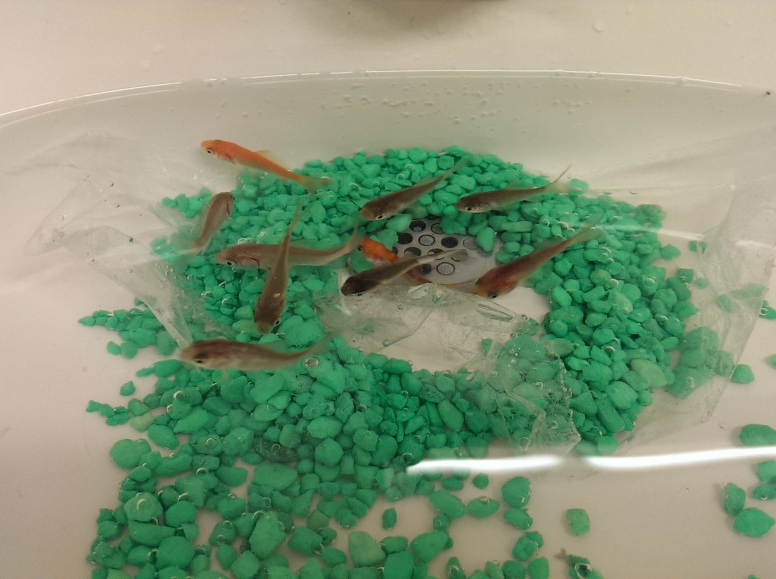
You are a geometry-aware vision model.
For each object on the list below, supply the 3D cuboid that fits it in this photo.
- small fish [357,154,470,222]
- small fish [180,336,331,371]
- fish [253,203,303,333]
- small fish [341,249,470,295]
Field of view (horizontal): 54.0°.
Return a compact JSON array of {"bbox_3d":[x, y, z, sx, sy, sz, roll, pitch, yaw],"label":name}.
[{"bbox_3d":[0.014,-0.050,0.373,0.059,0.016,0.013,-29,58,-14],"label":"small fish"},{"bbox_3d":[-0.053,0.026,0.308,0.058,0.017,0.014,-5,53,-4],"label":"small fish"},{"bbox_3d":[-0.048,-0.011,0.336,0.013,0.016,0.059,7,62,5],"label":"fish"},{"bbox_3d":[0.007,-0.008,0.339,0.056,0.016,0.013,-18,55,-10],"label":"small fish"}]

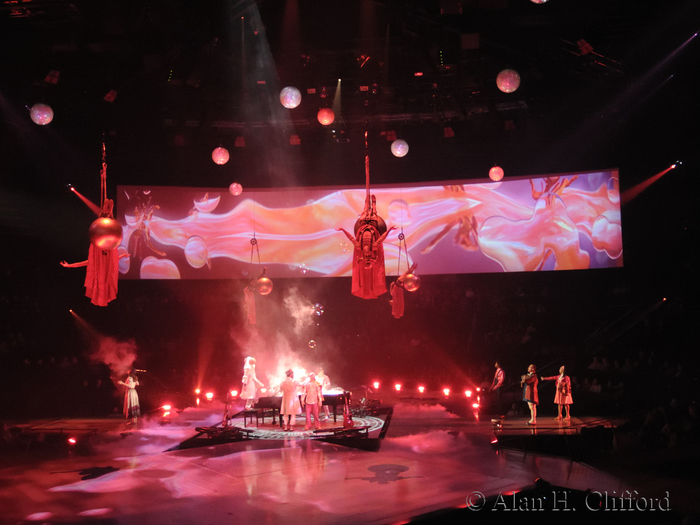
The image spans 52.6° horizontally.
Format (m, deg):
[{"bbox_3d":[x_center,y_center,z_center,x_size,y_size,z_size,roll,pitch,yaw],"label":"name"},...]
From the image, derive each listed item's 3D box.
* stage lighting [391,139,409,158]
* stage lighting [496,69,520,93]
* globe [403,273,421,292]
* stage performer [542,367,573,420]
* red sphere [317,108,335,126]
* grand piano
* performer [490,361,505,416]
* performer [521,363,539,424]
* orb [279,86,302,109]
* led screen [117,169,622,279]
[{"bbox_3d":[1.601,-3.657,22.666,0.570,0.570,0.570,-1,-3,0],"label":"stage lighting"},{"bbox_3d":[3.757,-4.311,16.810,0.570,0.570,0.570,-1,-3,0],"label":"stage lighting"},{"bbox_3d":[2.461,0.810,28.230,0.690,0.690,0.690,-1,-3,0],"label":"globe"},{"bbox_3d":[6.171,3.896,21.100,0.600,1.660,0.800,1,-4,-41],"label":"stage performer"},{"bbox_3d":[-0.781,-4.722,22.923,0.570,0.570,0.570,-1,-3,0],"label":"red sphere"},{"bbox_3d":[-1.450,4.410,21.300,2.700,1.000,1.500,-1,-3,-3],"label":"grand piano"},{"bbox_3d":[4.585,3.935,22.000,0.500,1.720,0.500,0,-3,-24],"label":"performer"},{"bbox_3d":[5.213,3.835,20.500,0.520,1.770,0.520,0,-3,-21],"label":"performer"},{"bbox_3d":[-1.534,-4.272,18.338,0.570,0.570,0.570,-1,-3,0],"label":"orb"},{"bbox_3d":[0.500,-1.529,31.200,21.600,4.150,2.100,-1,-3,4],"label":"led screen"}]

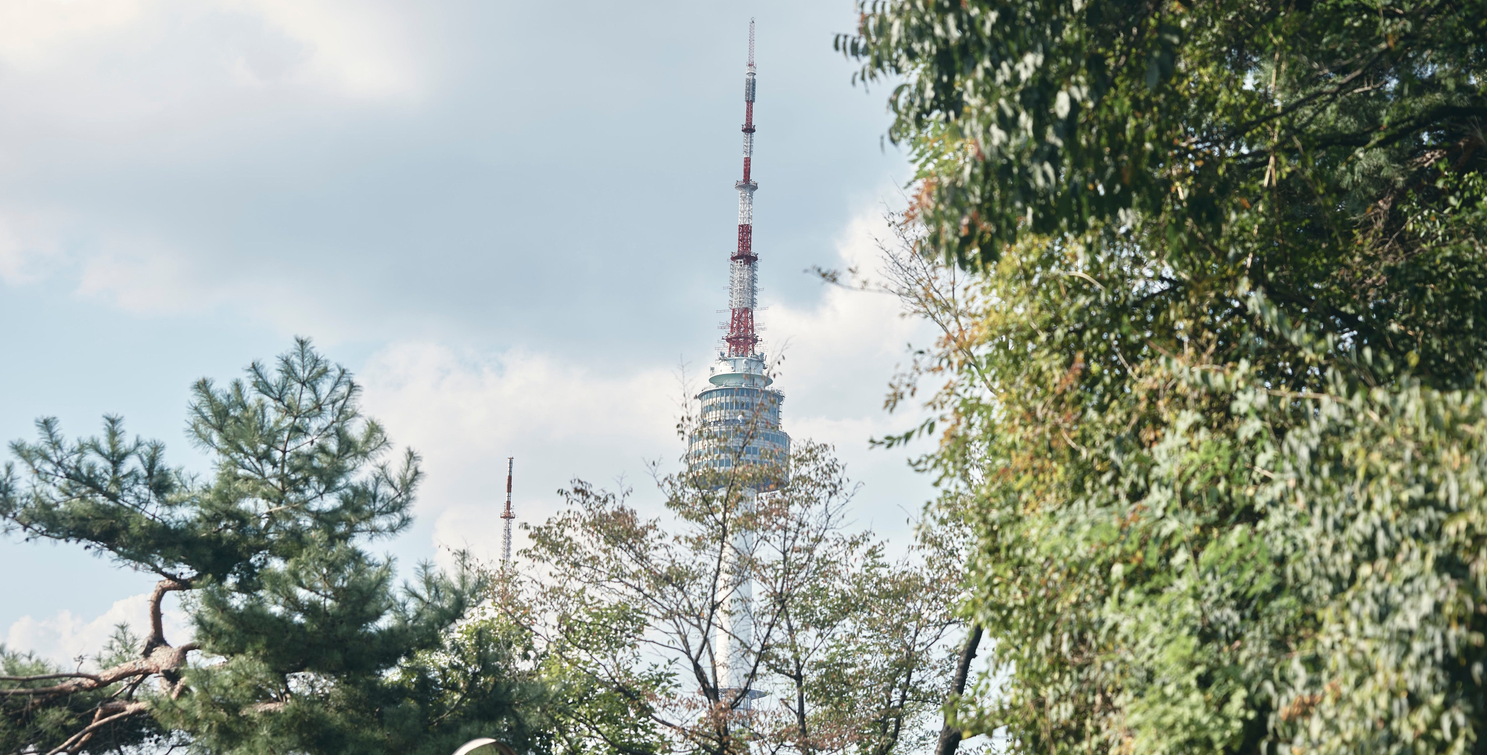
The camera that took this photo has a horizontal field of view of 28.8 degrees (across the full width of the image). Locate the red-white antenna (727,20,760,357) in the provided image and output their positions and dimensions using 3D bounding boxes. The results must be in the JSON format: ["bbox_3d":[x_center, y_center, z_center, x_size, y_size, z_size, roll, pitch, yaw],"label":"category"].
[{"bbox_3d":[0.996,-54.787,828.998,9.500,101.000,9.500,2,-14,0],"label":"red-white antenna"}]

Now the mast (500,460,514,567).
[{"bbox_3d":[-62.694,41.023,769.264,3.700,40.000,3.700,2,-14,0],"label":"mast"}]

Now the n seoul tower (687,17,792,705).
[{"bbox_3d":[-0.783,11.110,812.934,28.700,236.700,28.700,2,-14,0],"label":"n seoul tower"}]

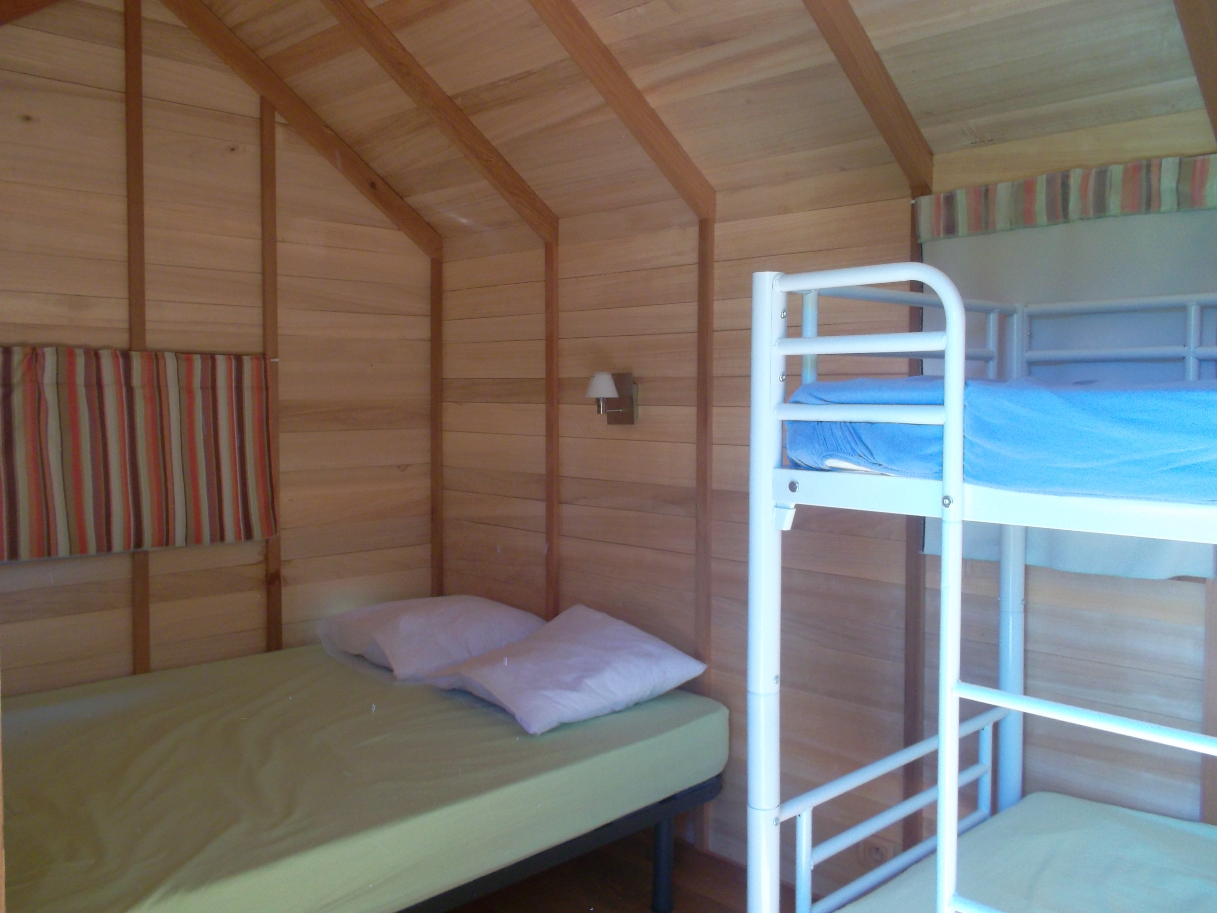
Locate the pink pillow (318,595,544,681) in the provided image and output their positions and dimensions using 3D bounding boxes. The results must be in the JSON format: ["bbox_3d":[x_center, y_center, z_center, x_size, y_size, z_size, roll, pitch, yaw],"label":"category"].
[{"bbox_3d":[-0.588,0.553,3.220,0.580,0.140,0.580,5,9,44],"label":"pink pillow"}]

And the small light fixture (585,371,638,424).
[{"bbox_3d":[0.004,-0.172,2.938,0.110,0.155,0.160,4,5,44],"label":"small light fixture"}]

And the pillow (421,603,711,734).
[{"bbox_3d":[-0.126,0.564,2.756,0.540,0.140,0.580,6,12,44],"label":"pillow"}]

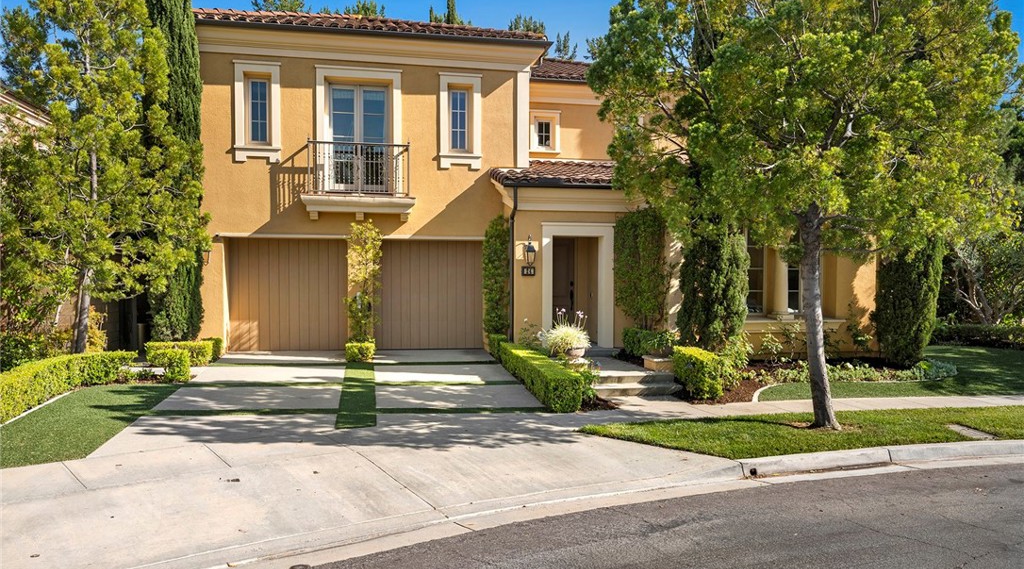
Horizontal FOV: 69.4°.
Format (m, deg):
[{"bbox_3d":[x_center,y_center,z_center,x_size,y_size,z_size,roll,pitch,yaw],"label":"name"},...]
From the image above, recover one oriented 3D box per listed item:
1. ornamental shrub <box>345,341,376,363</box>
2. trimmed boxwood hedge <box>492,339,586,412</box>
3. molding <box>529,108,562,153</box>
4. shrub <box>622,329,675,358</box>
[{"bbox_3d":[-2.976,1.294,14.542,0.560,0.400,0.570,0,1,-11],"label":"ornamental shrub"},{"bbox_3d":[0.393,1.418,12.219,0.420,0.580,4.250,0,1,-11],"label":"trimmed boxwood hedge"},{"bbox_3d":[0.867,-3.954,19.165,0.890,1.100,0.120,0,1,-11],"label":"molding"},{"bbox_3d":[2.715,1.173,14.691,0.880,0.480,0.700,0,1,-11],"label":"shrub"}]

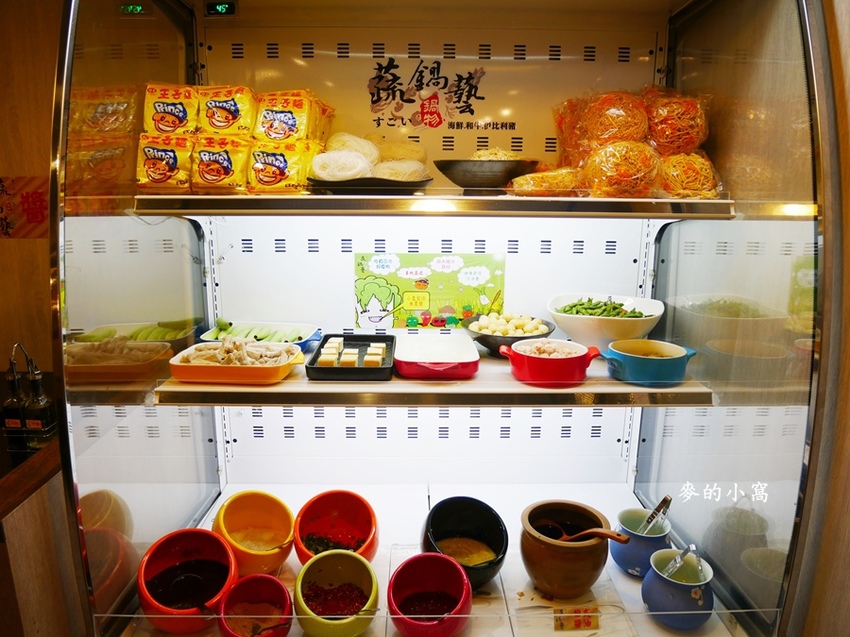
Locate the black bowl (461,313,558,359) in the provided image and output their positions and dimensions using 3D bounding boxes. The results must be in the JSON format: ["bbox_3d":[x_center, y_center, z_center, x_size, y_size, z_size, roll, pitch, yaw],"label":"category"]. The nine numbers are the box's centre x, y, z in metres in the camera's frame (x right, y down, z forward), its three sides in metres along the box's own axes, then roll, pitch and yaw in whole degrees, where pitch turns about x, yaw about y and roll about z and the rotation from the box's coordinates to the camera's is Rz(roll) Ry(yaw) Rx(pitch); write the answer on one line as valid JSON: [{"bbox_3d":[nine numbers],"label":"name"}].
[{"bbox_3d":[0.217,0.056,1.545,0.242,0.078,0.242,0,13,0],"label":"black bowl"}]

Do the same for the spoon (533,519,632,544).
[{"bbox_3d":[0.339,0.476,1.296,0.212,0.058,0.068,-1,10,36],"label":"spoon"}]

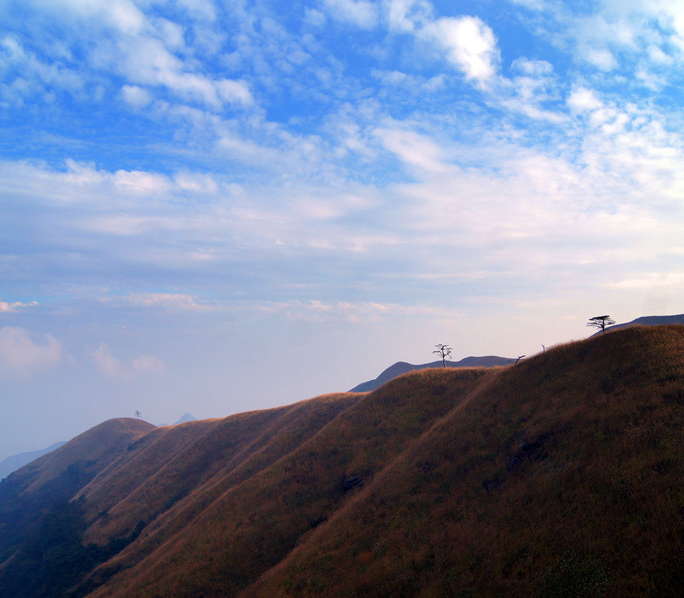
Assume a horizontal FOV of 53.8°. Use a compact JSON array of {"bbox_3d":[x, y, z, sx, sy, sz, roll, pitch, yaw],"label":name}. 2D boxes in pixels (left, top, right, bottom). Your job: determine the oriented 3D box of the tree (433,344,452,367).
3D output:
[{"bbox_3d":[26.109,14.858,175.000,5.242,6.099,4.900,0,-5,0],"label":"tree"}]

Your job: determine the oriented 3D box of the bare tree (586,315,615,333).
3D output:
[{"bbox_3d":[55.749,5.537,145.000,6.129,3.978,5.600,0,-5,0],"label":"bare tree"}]

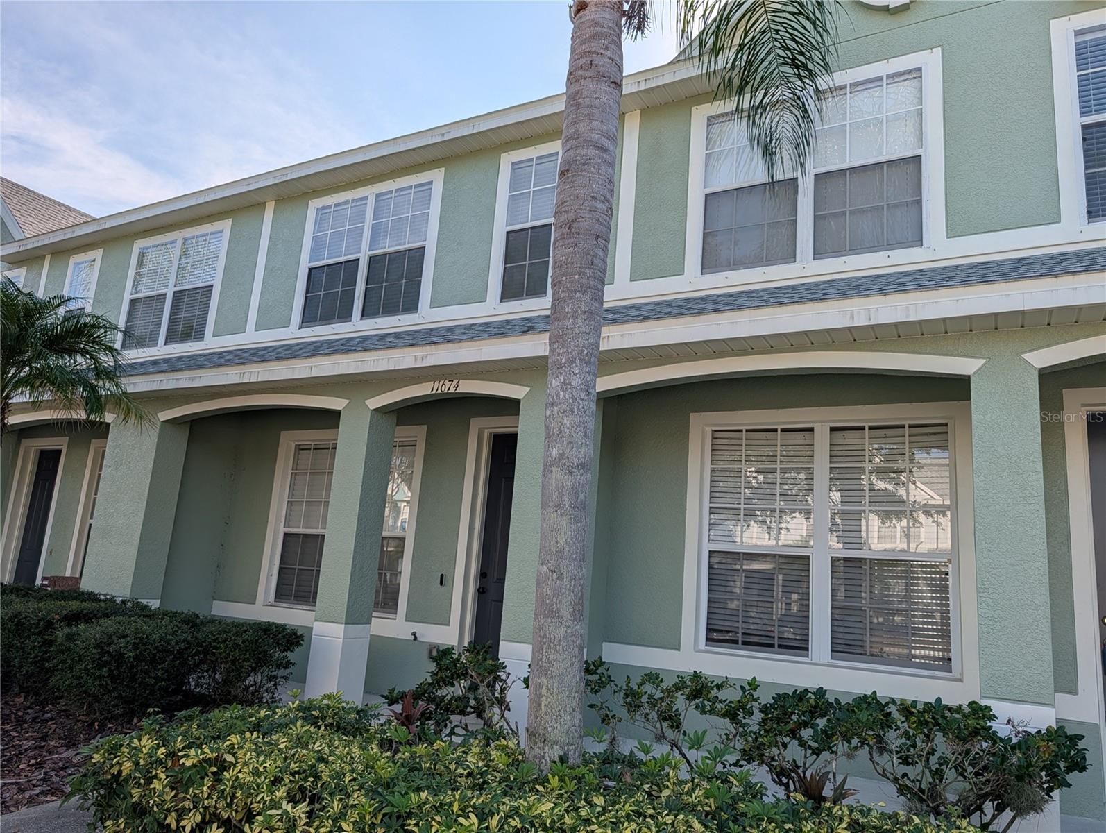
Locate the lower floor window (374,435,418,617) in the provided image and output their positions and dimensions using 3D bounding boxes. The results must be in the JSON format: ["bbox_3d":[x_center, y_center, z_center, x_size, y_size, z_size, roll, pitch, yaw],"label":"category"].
[{"bbox_3d":[-1.839,1.136,8.028,0.860,1.729,0.060,-3,-15,29],"label":"lower floor window"}]

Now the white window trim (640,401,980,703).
[{"bbox_3d":[1.969,0.955,5.810,2.187,2.088,0.100,-3,-15,29],"label":"white window trim"}]

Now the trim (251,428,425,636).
[{"bbox_3d":[-2.266,1.153,8.120,2.097,2.088,0.100,-3,-15,29],"label":"trim"}]

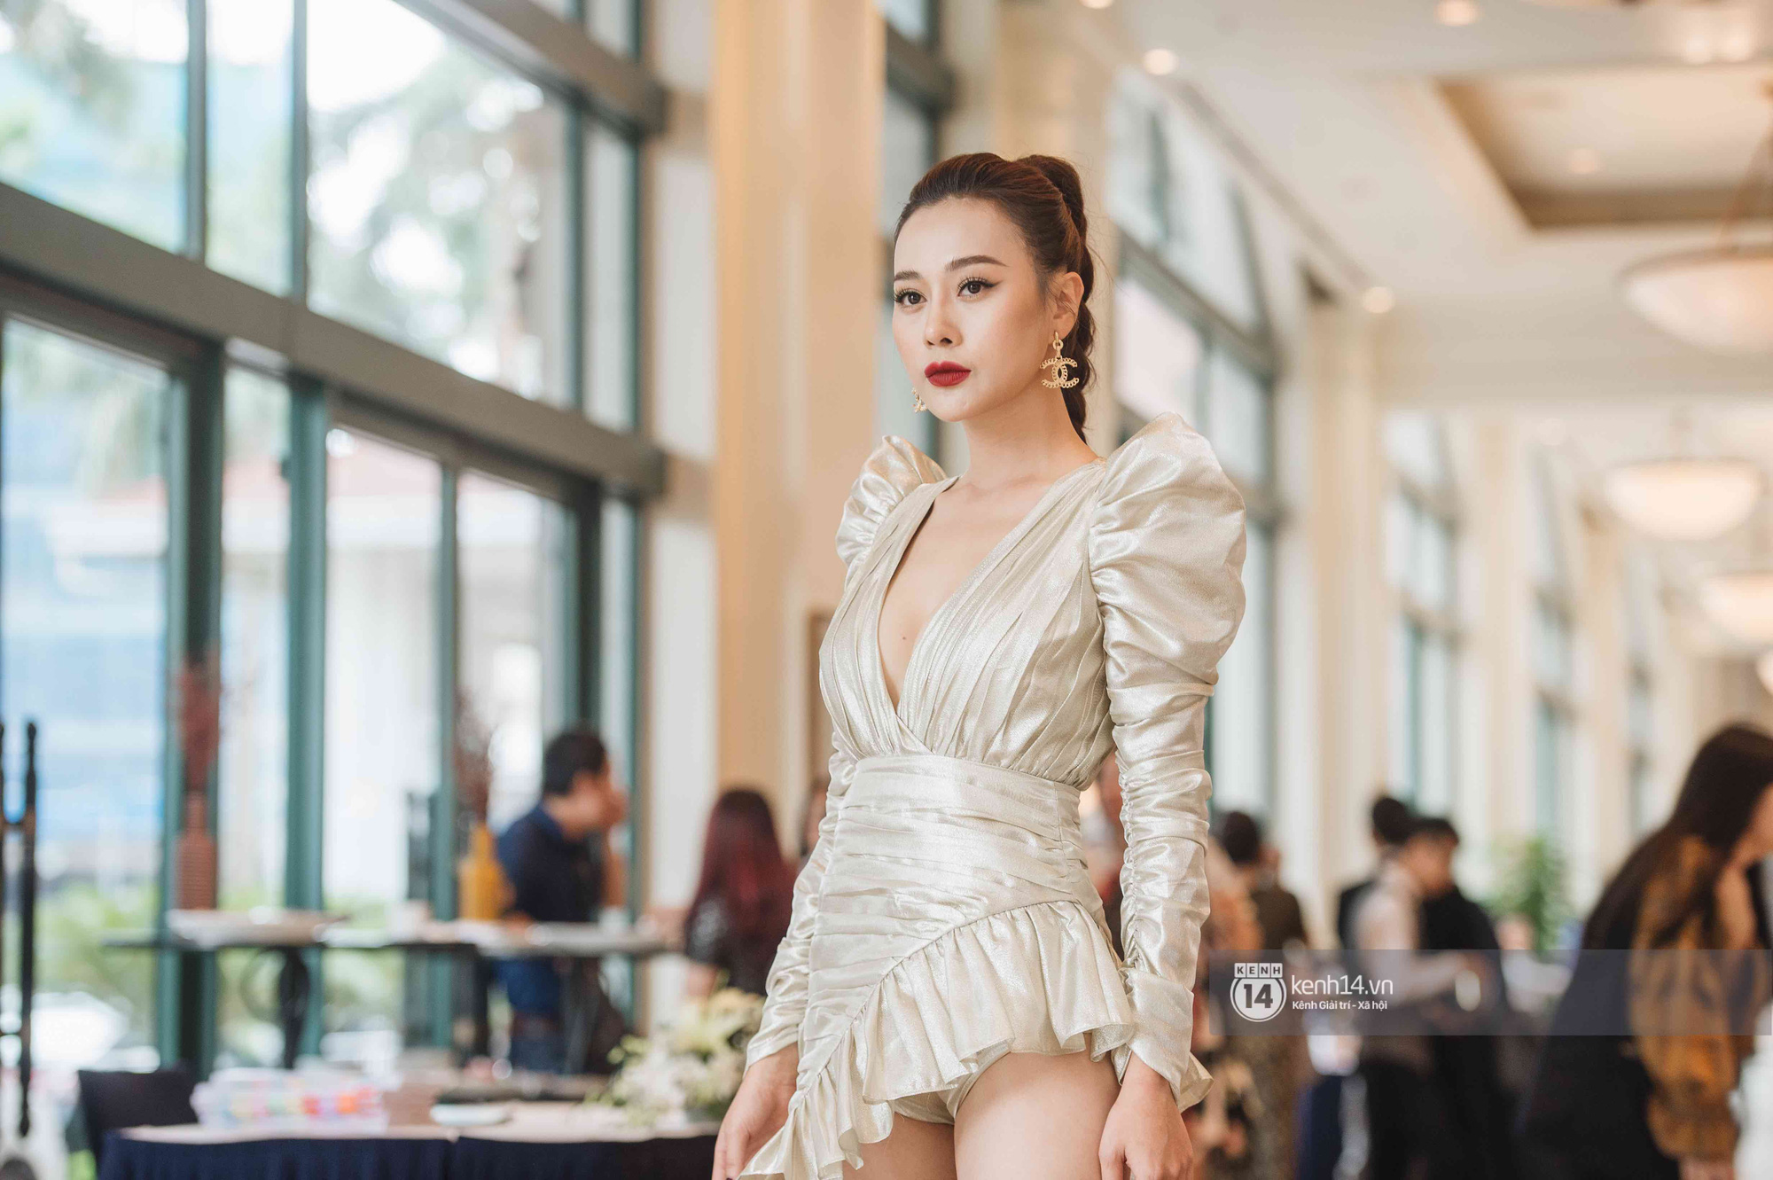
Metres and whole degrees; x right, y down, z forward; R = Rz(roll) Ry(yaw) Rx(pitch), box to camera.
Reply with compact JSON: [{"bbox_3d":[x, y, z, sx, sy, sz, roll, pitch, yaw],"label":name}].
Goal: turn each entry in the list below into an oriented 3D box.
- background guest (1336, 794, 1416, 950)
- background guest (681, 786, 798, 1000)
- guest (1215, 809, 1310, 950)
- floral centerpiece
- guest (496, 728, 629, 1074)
[{"bbox_3d":[1.855,1.602,18.130,0.480,1.678,0.320,0,-4,6],"label":"background guest"},{"bbox_3d":[-0.411,1.356,14.238,0.450,1.569,0.320,1,-5,-11],"label":"background guest"},{"bbox_3d":[1.365,1.600,17.729,0.460,1.619,0.320,-3,-5,30],"label":"guest"},{"bbox_3d":[-0.356,0.877,9.260,0.430,0.266,0.400,0,-4,0],"label":"floral centerpiece"},{"bbox_3d":[-0.745,1.113,11.248,0.420,1.592,0.480,-1,-5,18],"label":"guest"}]

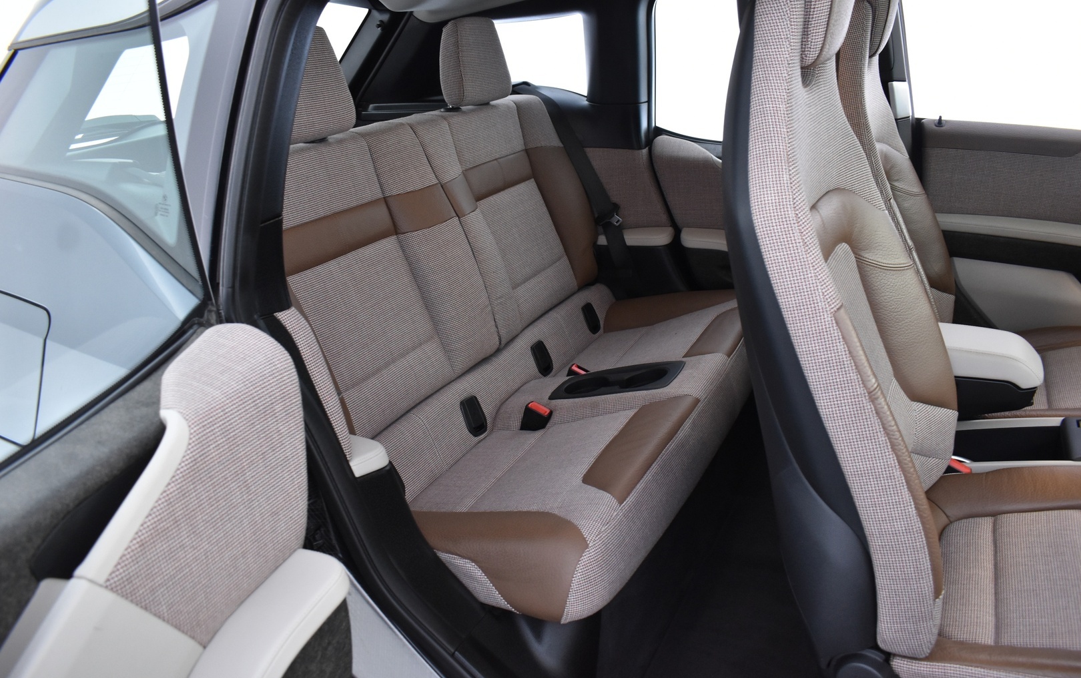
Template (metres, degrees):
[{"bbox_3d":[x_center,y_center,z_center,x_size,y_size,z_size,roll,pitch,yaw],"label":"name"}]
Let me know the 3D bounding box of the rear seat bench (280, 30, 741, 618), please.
[{"bbox_3d":[-0.014,-0.197,1.632,0.795,0.837,1.166,11,25,25],"label":"rear seat bench"}]

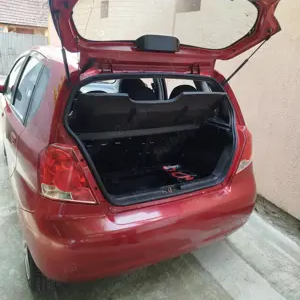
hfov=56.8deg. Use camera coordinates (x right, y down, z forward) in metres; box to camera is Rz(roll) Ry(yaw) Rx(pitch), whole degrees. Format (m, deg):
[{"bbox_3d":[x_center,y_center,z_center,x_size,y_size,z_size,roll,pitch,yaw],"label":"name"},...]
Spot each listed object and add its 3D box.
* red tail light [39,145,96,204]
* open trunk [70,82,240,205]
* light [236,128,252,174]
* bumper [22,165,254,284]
[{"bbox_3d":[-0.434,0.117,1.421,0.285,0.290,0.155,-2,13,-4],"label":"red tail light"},{"bbox_3d":[0.015,-0.119,1.790,1.091,0.682,0.616,-6,14,-21],"label":"open trunk"},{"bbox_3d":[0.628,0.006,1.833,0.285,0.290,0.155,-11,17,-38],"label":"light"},{"bbox_3d":[0.102,0.370,1.697,1.610,0.455,0.400,-6,14,-21],"label":"bumper"}]

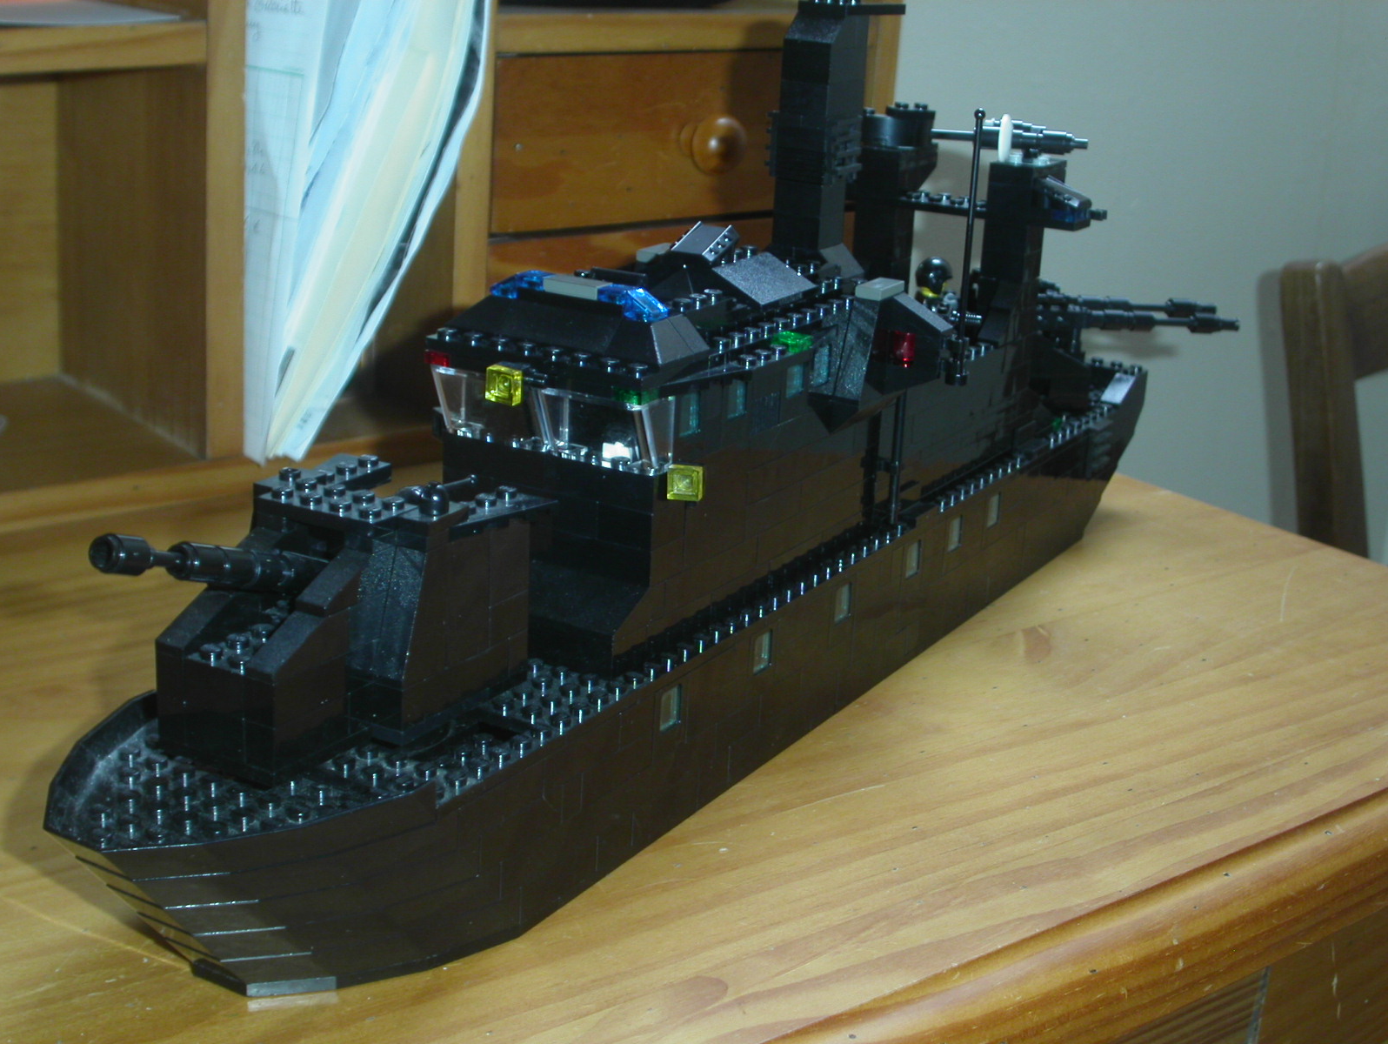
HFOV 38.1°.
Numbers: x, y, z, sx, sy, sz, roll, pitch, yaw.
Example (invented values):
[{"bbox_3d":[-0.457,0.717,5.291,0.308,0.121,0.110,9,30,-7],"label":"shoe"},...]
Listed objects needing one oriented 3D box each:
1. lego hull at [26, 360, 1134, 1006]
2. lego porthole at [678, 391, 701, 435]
[{"bbox_3d":[0.010,0.022,0.611,0.080,0.055,0.514,14,21,28],"label":"lego hull"},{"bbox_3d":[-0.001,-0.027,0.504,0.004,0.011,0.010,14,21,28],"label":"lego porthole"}]

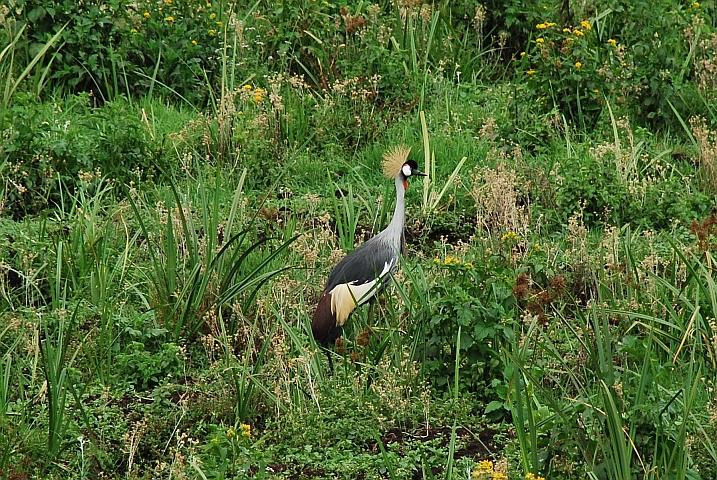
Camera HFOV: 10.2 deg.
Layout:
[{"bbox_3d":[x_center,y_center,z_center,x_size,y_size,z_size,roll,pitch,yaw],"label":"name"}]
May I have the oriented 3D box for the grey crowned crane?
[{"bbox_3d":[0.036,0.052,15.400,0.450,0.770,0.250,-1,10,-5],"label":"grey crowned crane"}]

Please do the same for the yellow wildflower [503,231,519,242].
[{"bbox_3d":[0.600,-0.014,15.900,0.063,0.045,0.058,0,10,0],"label":"yellow wildflower"}]

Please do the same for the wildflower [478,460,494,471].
[{"bbox_3d":[0.439,0.773,13.800,0.055,0.036,0.052,0,10,0],"label":"wildflower"}]

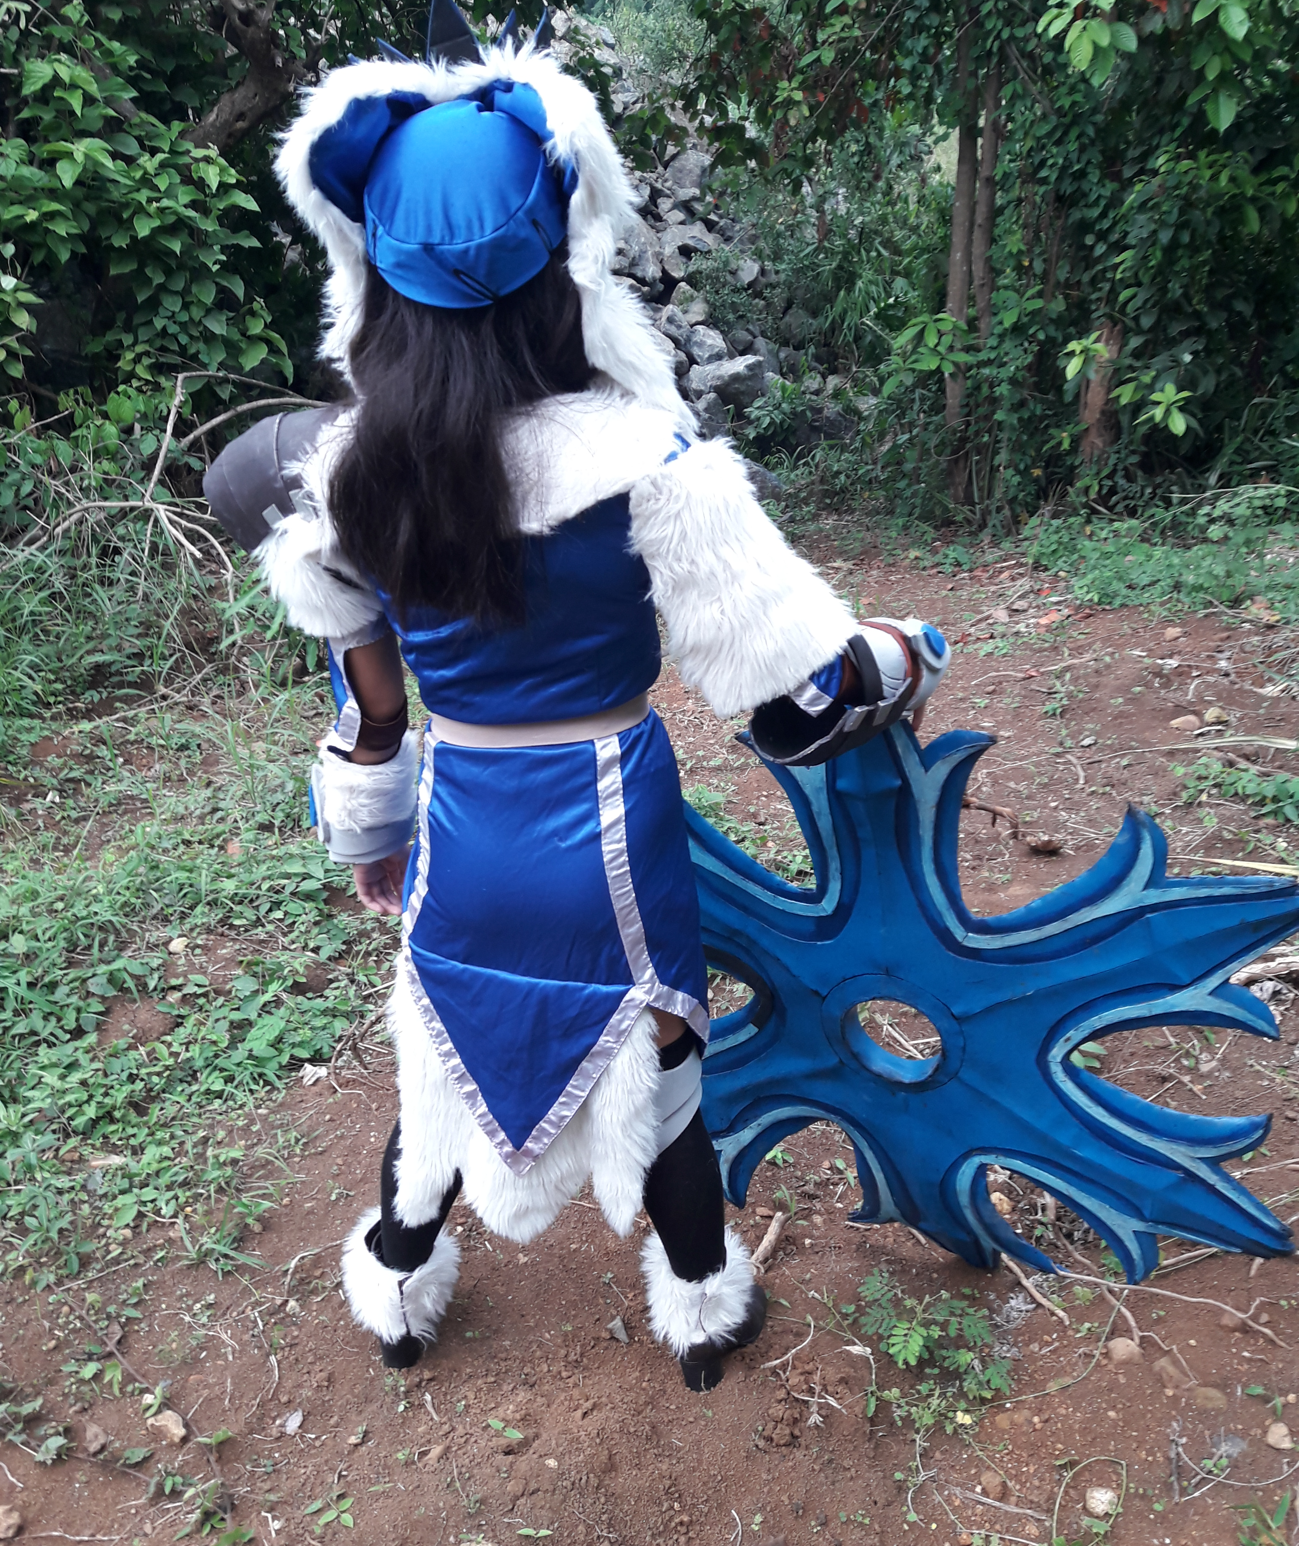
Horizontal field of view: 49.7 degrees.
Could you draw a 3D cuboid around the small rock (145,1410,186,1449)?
[{"bbox_3d":[-0.673,0.912,1.950,0.053,0.032,0.042,-1,23,0],"label":"small rock"}]

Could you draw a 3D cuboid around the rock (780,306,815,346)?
[{"bbox_3d":[0.984,-2.969,9.300,0.220,0.230,0.210,-1,23,0],"label":"rock"}]

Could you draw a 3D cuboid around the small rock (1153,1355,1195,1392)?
[{"bbox_3d":[0.749,0.858,2.000,0.053,0.030,0.042,-1,23,0],"label":"small rock"}]

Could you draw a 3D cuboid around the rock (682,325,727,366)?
[{"bbox_3d":[0.356,-2.747,9.000,0.280,0.250,0.250,-1,23,0],"label":"rock"}]

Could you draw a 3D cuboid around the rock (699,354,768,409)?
[{"bbox_3d":[0.521,-2.437,8.700,0.430,0.320,0.340,-1,23,0],"label":"rock"}]

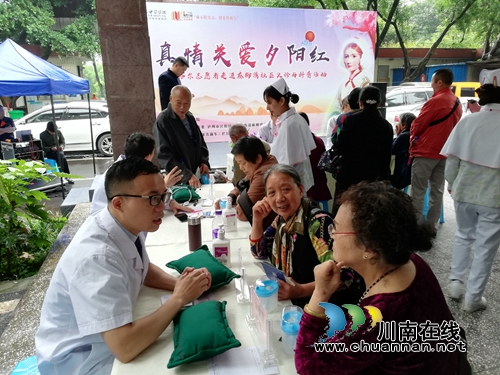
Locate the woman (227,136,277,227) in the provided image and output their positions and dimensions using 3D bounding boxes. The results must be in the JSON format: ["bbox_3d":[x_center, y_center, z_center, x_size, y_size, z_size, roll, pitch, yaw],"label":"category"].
[{"bbox_3d":[-0.041,0.312,2.397,0.600,1.240,0.460,-5,13,-14],"label":"woman"}]

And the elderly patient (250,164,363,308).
[{"bbox_3d":[0.215,0.501,1.710,0.680,1.210,0.520,-10,15,-34],"label":"elderly patient"}]

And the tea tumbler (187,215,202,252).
[{"bbox_3d":[-0.272,0.226,1.853,0.064,0.180,0.064,-2,13,0],"label":"tea tumbler"}]

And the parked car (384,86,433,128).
[{"bbox_3d":[4.188,-2.163,11.637,4.600,1.680,1.800,-7,14,-22],"label":"parked car"}]

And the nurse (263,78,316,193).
[{"bbox_3d":[0.319,-0.029,2.999,0.380,1.620,0.440,-6,13,-17],"label":"nurse"}]

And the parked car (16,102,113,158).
[{"bbox_3d":[-5.656,-1.793,11.654,4.750,1.580,1.830,-3,13,-6],"label":"parked car"}]

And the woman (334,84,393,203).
[{"bbox_3d":[0.910,-0.028,3.075,0.470,1.550,0.320,-2,13,-3],"label":"woman"}]

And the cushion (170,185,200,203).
[{"bbox_3d":[-0.488,0.060,2.799,0.205,0.090,0.260,-5,13,-14],"label":"cushion"}]

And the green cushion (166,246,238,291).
[{"bbox_3d":[-0.195,0.339,1.526,0.205,0.090,0.270,-10,15,-33],"label":"green cushion"}]

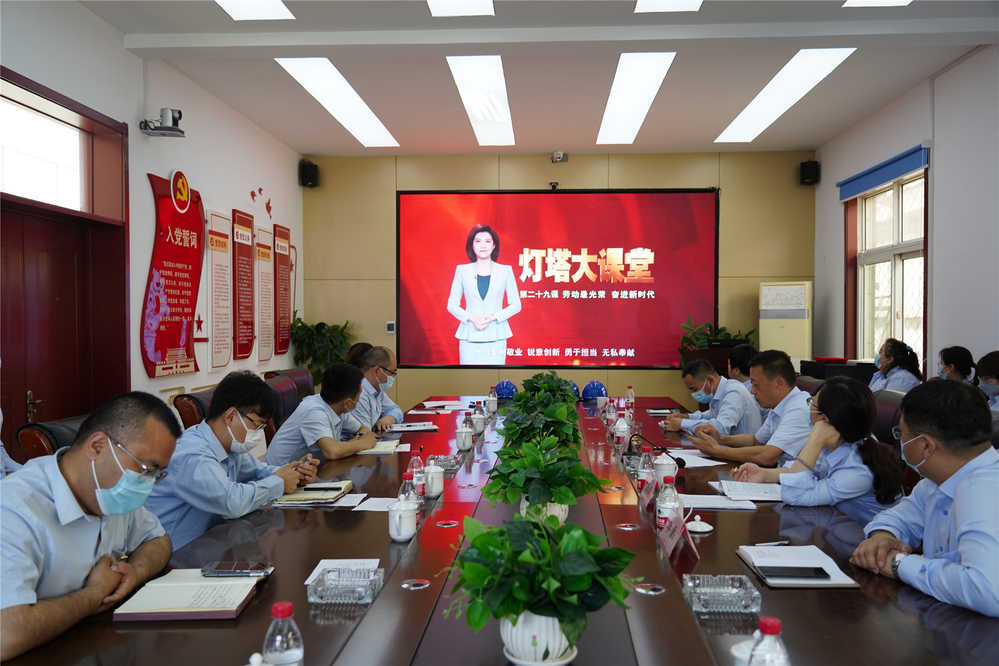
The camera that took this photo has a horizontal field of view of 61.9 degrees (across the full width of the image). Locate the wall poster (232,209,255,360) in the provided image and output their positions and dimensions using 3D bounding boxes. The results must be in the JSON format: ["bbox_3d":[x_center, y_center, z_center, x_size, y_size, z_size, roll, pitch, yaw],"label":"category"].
[{"bbox_3d":[-1.964,-0.366,6.398,0.030,1.130,0.410,0,1,3],"label":"wall poster"}]

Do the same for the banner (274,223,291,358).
[{"bbox_3d":[-1.909,-0.381,7.356,0.030,1.120,0.410,0,1,3],"label":"banner"}]

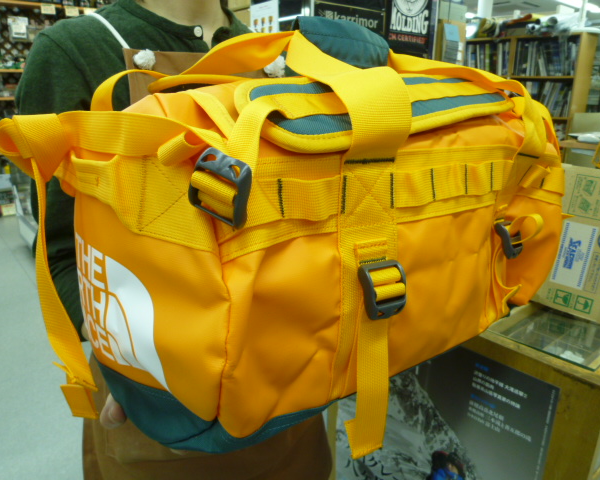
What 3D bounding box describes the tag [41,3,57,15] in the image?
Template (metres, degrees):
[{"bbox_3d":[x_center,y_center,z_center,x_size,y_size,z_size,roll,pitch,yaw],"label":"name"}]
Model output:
[{"bbox_3d":[-2.122,-1.953,3.900,0.127,0.087,0.008,-14,23,-37],"label":"tag"}]

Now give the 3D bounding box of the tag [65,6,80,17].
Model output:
[{"bbox_3d":[-1.994,-2.002,4.050,0.123,0.087,0.008,-14,23,-37],"label":"tag"}]

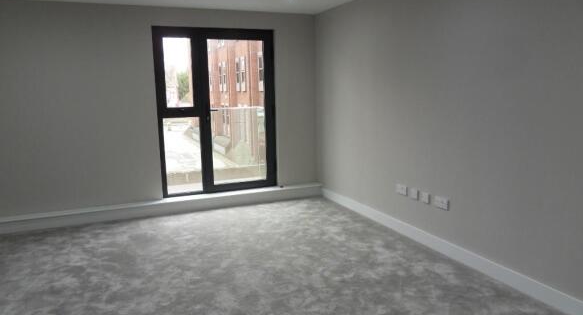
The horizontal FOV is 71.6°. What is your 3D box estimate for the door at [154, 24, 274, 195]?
[{"bbox_3d":[-0.892,-0.554,4.993,1.447,1.995,0.070,-5,10,-20],"label":"door"}]

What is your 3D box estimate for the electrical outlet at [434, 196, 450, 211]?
[{"bbox_3d":[1.267,0.388,3.421,0.014,0.090,0.150,-5,10,-24],"label":"electrical outlet"}]

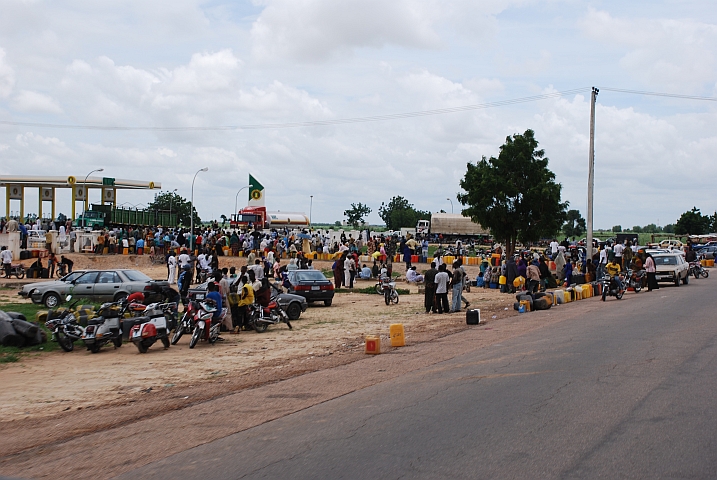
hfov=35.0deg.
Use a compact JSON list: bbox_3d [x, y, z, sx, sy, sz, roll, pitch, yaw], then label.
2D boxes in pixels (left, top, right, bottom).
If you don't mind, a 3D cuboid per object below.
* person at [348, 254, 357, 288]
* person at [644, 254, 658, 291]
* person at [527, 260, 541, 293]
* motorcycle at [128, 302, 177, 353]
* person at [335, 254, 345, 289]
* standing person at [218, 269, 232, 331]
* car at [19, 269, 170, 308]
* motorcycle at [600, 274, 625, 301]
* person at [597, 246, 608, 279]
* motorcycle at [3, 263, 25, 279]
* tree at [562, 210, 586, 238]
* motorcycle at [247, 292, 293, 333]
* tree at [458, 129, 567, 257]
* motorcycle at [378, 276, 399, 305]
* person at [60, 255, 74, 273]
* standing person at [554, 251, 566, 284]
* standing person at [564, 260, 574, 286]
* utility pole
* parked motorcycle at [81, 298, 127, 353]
[{"bbox_3d":[-0.253,1.604,57.500,0.320,1.700,0.480,2,1,30],"label":"person"},{"bbox_3d":[12.245,1.367,47.500,0.500,1.630,0.480,1,1,6],"label":"person"},{"bbox_3d":[7.852,1.613,51.000,0.520,1.520,0.450,1,1,6],"label":"person"},{"bbox_3d":[-4.837,2.090,26.945,0.670,1.090,1.740,2,1,18],"label":"motorcycle"},{"bbox_3d":[-0.903,1.449,54.000,0.500,1.730,0.360,1,1,27],"label":"person"},{"bbox_3d":[-3.614,1.634,31.000,0.520,1.740,0.380,1,1,9],"label":"standing person"},{"bbox_3d":[-8.813,1.569,38.600,4.450,1.380,1.690,1,1,11],"label":"car"},{"bbox_3d":[9.248,1.701,41.300,0.750,1.080,1.950,2,1,37],"label":"motorcycle"},{"bbox_3d":[12.282,1.232,56.989,0.420,1.700,0.480,1,1,-37],"label":"person"},{"bbox_3d":[-18.904,1.571,61.993,1.950,1.080,0.750,2,1,42],"label":"motorcycle"},{"bbox_3d":[57.012,-4.170,300.000,6.200,7.600,6.200,1,1,0],"label":"tree"},{"bbox_3d":[-2.445,1.974,31.400,0.750,1.080,1.950,2,1,41],"label":"motorcycle"},{"bbox_3d":[7.723,-1.830,57.000,5.400,7.400,5.200,1,1,0],"label":"tree"},{"bbox_3d":[1.154,1.869,43.300,0.750,1.080,1.920,1,1,18],"label":"motorcycle"},{"bbox_3d":[-16.114,1.426,62.992,0.750,1.250,0.500,1,1,-18],"label":"person"},{"bbox_3d":[9.884,1.358,55.489,0.550,1.630,0.500,2,1,30],"label":"standing person"},{"bbox_3d":[10.767,1.616,58.000,0.450,1.420,0.380,1,1,18],"label":"standing person"},{"bbox_3d":[12.284,-2.824,60.000,0.420,10.350,0.360,2,1,30],"label":"utility pole"},{"bbox_3d":[-5.854,2.013,26.300,0.700,1.100,1.780,1,1,15],"label":"parked motorcycle"}]

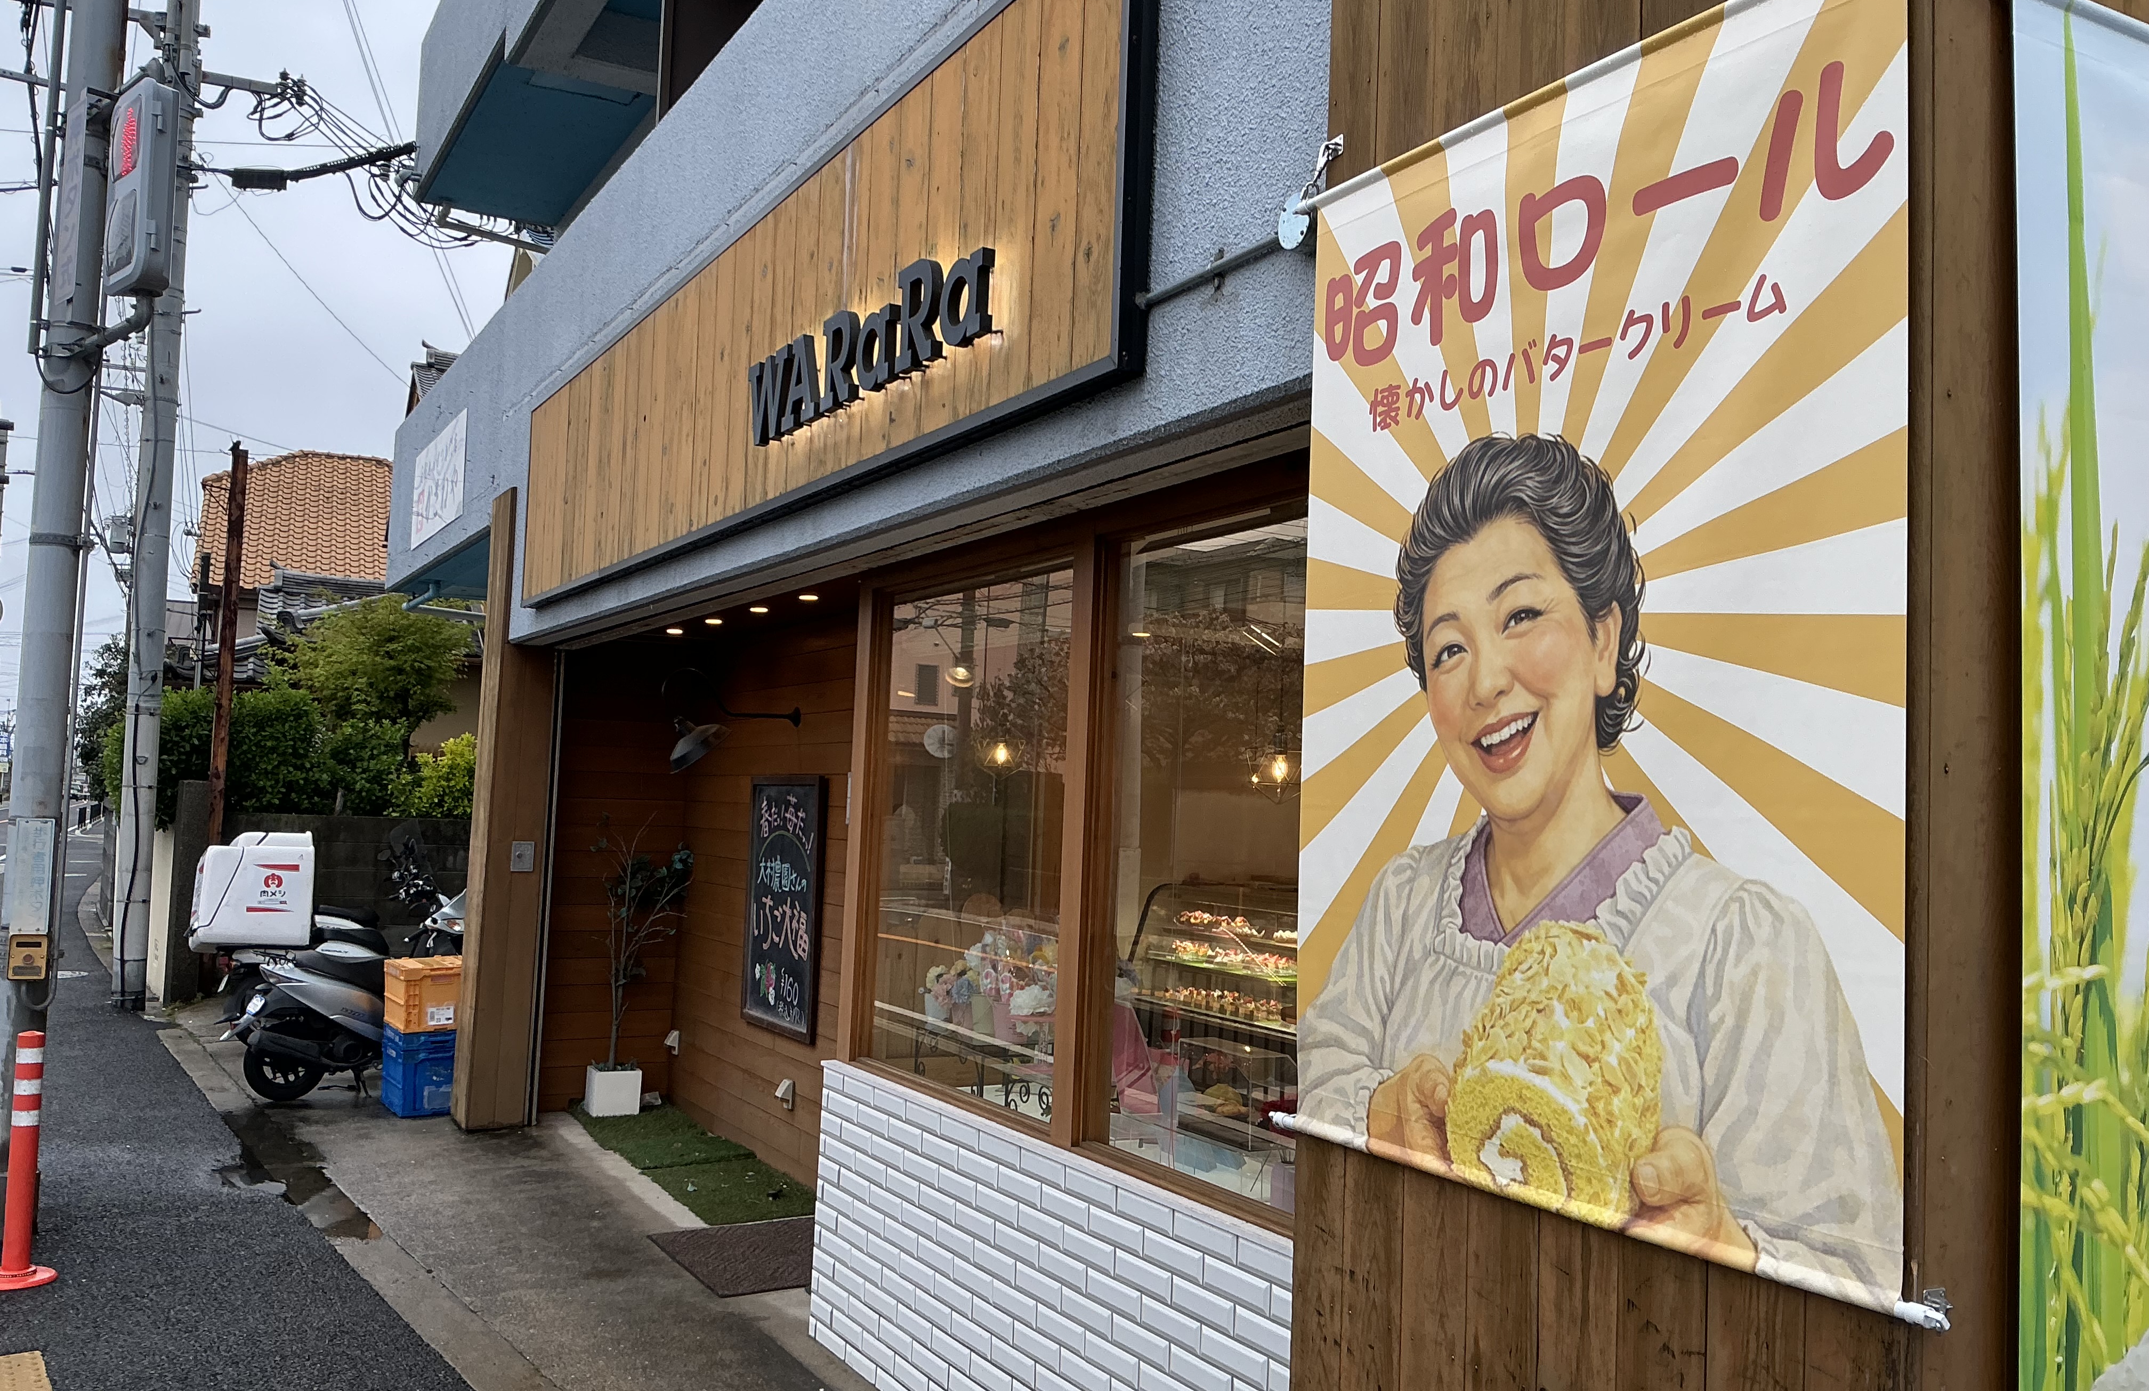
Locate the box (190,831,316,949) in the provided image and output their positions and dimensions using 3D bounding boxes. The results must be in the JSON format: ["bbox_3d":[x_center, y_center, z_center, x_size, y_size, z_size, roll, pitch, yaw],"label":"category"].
[{"bbox_3d":[-4.800,1.137,10.150,0.585,0.640,0.500,4,-4,-29],"label":"box"}]

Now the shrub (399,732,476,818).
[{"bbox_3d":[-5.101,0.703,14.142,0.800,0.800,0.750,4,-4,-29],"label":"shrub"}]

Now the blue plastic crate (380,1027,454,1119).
[{"bbox_3d":[-3.369,1.940,9.108,0.366,0.410,0.530,4,-4,-29],"label":"blue plastic crate"}]

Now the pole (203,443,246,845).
[{"bbox_3d":[-6.230,0.178,12.738,0.110,4.010,0.110,4,-5,-29],"label":"pole"}]

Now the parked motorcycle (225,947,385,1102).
[{"bbox_3d":[-3.626,1.597,9.217,1.680,1.050,0.660,4,-4,-29],"label":"parked motorcycle"}]

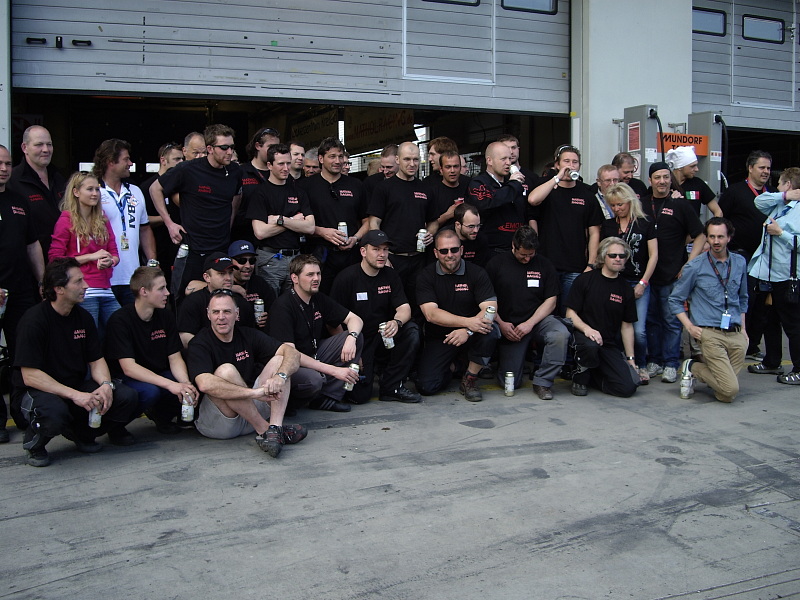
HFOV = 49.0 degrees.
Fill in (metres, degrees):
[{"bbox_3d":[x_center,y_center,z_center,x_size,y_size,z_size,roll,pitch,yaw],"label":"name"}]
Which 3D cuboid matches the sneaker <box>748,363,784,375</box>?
[{"bbox_3d":[3.038,0.551,7.280,0.295,0.110,0.110,0,5,-2],"label":"sneaker"}]

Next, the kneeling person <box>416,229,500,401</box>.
[{"bbox_3d":[0.414,0.088,6.220,0.590,1.170,0.760,-1,5,-8],"label":"kneeling person"}]

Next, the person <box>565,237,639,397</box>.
[{"bbox_3d":[1.524,0.090,6.640,0.600,1.150,0.750,1,5,8],"label":"person"}]

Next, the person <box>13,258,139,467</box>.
[{"bbox_3d":[-1.739,0.298,4.750,0.680,1.020,0.580,4,7,40],"label":"person"}]

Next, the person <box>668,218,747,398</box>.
[{"bbox_3d":[2.277,0.040,6.460,0.600,1.280,0.680,-1,5,-10],"label":"person"}]

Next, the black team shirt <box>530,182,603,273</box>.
[{"bbox_3d":[1.270,-0.553,6.700,0.530,0.680,0.290,0,5,-2],"label":"black team shirt"}]

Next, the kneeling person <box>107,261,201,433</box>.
[{"bbox_3d":[-1.510,0.291,5.380,0.680,0.990,0.560,5,7,43],"label":"kneeling person"}]

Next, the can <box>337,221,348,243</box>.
[{"bbox_3d":[-0.400,-0.469,6.170,0.066,0.166,0.066,-8,7,0],"label":"can"}]

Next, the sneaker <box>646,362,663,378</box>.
[{"bbox_3d":[2.053,0.563,7.050,0.115,0.120,0.300,4,6,33],"label":"sneaker"}]

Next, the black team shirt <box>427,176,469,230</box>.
[{"bbox_3d":[0.399,-0.639,6.800,0.500,0.670,0.290,-1,5,-8],"label":"black team shirt"}]

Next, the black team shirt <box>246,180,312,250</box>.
[{"bbox_3d":[-0.826,-0.572,6.070,0.470,0.500,0.290,-2,6,-22],"label":"black team shirt"}]

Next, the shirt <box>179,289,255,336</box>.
[{"bbox_3d":[-1.164,0.215,5.600,0.520,0.560,0.320,-3,6,-32],"label":"shirt"}]

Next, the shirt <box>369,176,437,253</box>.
[{"bbox_3d":[0.030,-0.633,6.580,0.550,0.600,0.320,-2,6,-18],"label":"shirt"}]

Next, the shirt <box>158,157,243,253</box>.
[{"bbox_3d":[-1.264,-0.614,5.650,0.530,0.630,0.310,-4,6,-36],"label":"shirt"}]

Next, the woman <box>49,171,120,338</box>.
[{"bbox_3d":[-1.970,-0.015,5.500,0.430,1.580,0.340,-5,7,-42],"label":"woman"}]

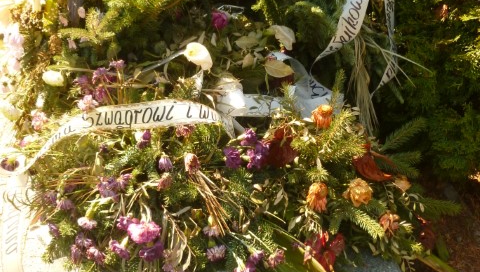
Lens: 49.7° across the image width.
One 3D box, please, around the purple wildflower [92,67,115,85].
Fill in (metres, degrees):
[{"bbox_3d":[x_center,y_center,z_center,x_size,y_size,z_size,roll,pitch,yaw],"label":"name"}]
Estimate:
[{"bbox_3d":[-0.432,-0.191,1.638,0.066,0.052,0.054,0,30,0],"label":"purple wildflower"}]

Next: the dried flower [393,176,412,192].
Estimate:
[{"bbox_3d":[0.439,0.131,1.400,0.051,0.040,0.043,8,33,10],"label":"dried flower"}]

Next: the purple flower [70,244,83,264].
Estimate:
[{"bbox_3d":[-0.404,0.293,1.280,0.028,0.045,0.034,-4,33,-10],"label":"purple flower"}]

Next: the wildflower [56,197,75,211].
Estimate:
[{"bbox_3d":[-0.482,0.186,1.430,0.048,0.034,0.038,0,31,0],"label":"wildflower"}]

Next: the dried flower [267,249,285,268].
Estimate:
[{"bbox_3d":[0.086,0.296,1.250,0.041,0.044,0.041,4,32,3],"label":"dried flower"}]

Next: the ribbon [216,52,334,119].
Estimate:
[{"bbox_3d":[0.117,-0.167,1.712,0.378,0.150,0.200,0,30,0],"label":"ribbon"}]

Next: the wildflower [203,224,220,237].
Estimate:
[{"bbox_3d":[-0.079,0.262,1.433,0.047,0.031,0.043,0,30,0],"label":"wildflower"}]

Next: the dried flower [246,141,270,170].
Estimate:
[{"bbox_3d":[0.054,0.057,1.522,0.067,0.081,0.067,0,30,0],"label":"dried flower"}]

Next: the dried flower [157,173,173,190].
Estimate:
[{"bbox_3d":[-0.200,0.120,1.370,0.040,0.044,0.040,-1,32,-4],"label":"dried flower"}]

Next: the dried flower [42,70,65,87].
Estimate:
[{"bbox_3d":[-0.548,-0.169,1.520,0.061,0.043,0.049,-4,33,-10],"label":"dried flower"}]

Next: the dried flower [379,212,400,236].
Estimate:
[{"bbox_3d":[0.378,0.224,1.310,0.053,0.056,0.052,8,33,9],"label":"dried flower"}]

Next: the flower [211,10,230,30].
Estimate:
[{"bbox_3d":[-0.068,-0.405,1.817,0.067,0.065,0.067,0,30,0],"label":"flower"}]

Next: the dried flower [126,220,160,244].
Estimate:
[{"bbox_3d":[-0.259,0.259,1.391,0.087,0.059,0.061,0,30,0],"label":"dried flower"}]

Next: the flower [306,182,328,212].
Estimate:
[{"bbox_3d":[0.213,0.169,1.420,0.059,0.072,0.061,0,31,0],"label":"flower"}]

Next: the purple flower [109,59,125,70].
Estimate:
[{"bbox_3d":[-0.401,-0.232,1.680,0.050,0.034,0.039,0,31,0],"label":"purple flower"}]

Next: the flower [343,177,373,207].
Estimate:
[{"bbox_3d":[0.338,0.163,1.491,0.082,0.074,0.077,0,30,0],"label":"flower"}]

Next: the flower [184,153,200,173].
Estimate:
[{"bbox_3d":[-0.126,0.070,1.370,0.040,0.049,0.042,0,32,-3],"label":"flower"}]

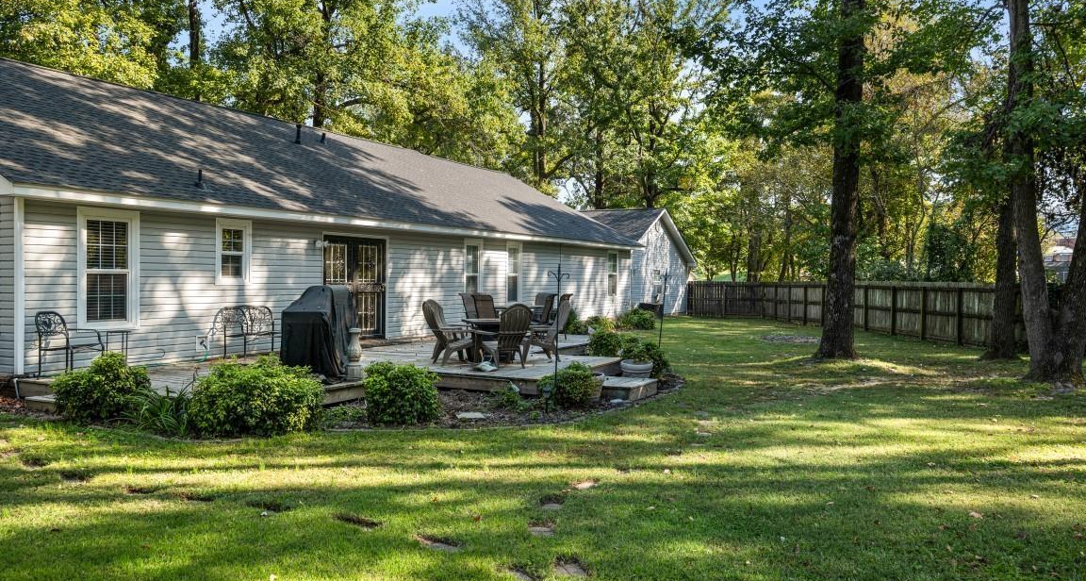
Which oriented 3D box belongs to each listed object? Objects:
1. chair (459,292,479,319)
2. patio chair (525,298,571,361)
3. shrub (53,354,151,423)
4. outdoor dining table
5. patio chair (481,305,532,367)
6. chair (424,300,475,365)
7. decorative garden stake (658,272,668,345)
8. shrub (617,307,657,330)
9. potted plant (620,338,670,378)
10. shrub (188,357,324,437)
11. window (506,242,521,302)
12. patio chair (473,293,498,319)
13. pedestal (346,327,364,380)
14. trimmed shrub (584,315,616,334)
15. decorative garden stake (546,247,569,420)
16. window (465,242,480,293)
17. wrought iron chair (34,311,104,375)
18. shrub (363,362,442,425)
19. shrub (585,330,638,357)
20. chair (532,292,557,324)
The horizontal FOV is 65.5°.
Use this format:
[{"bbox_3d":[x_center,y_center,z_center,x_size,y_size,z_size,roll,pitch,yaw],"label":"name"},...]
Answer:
[{"bbox_3d":[-1.315,0.539,17.200,0.680,0.970,0.610,1,1,29],"label":"chair"},{"bbox_3d":[0.081,0.627,13.200,0.770,0.950,0.730,0,1,-16],"label":"patio chair"},{"bbox_3d":[-5.219,1.098,9.980,1.150,0.770,1.050,0,1,-22],"label":"shrub"},{"bbox_3d":[-0.740,0.825,13.992,1.020,0.690,1.000,0,1,-16],"label":"outdoor dining table"},{"bbox_3d":[-0.570,0.685,13.160,0.700,0.990,0.820,0,1,-22],"label":"patio chair"},{"bbox_3d":[-1.540,0.673,13.760,0.820,1.000,0.720,0,1,-18],"label":"chair"},{"bbox_3d":[2.586,0.512,18.185,0.240,1.800,0.050,5,1,0],"label":"decorative garden stake"},{"bbox_3d":[2.900,0.820,26.013,1.200,0.690,1.100,0,1,0],"label":"shrub"},{"bbox_3d":[1.714,1.109,14.150,0.800,0.720,0.750,0,1,0],"label":"potted plant"},{"bbox_3d":[-3.140,1.111,9.265,1.480,0.740,1.150,0,1,-12],"label":"shrub"},{"bbox_3d":[-0.720,-0.419,22.016,0.120,1.630,0.830,0,1,27],"label":"window"},{"bbox_3d":[-1.015,0.560,16.100,0.610,0.970,0.680,1,1,37],"label":"patio chair"},{"bbox_3d":[-2.362,0.802,10.660,0.195,0.645,0.195,1,1,27],"label":"pedestal"},{"bbox_3d":[1.694,1.000,25.500,0.920,0.580,0.800,0,1,0],"label":"trimmed shrub"},{"bbox_3d":[0.185,0.452,10.337,0.280,2.030,0.060,0,1,0],"label":"decorative garden stake"},{"bbox_3d":[-1.644,-0.406,20.195,0.100,1.579,0.740,1,1,27],"label":"window"},{"bbox_3d":[-6.070,0.690,10.840,0.600,0.860,0.560,0,1,14],"label":"wrought iron chair"},{"bbox_3d":[-1.610,1.130,9.735,0.880,0.690,0.850,0,1,0],"label":"shrub"},{"bbox_3d":[1.300,1.042,16.115,0.950,0.700,0.850,0,1,0],"label":"shrub"},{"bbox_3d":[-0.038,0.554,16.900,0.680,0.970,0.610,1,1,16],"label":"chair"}]

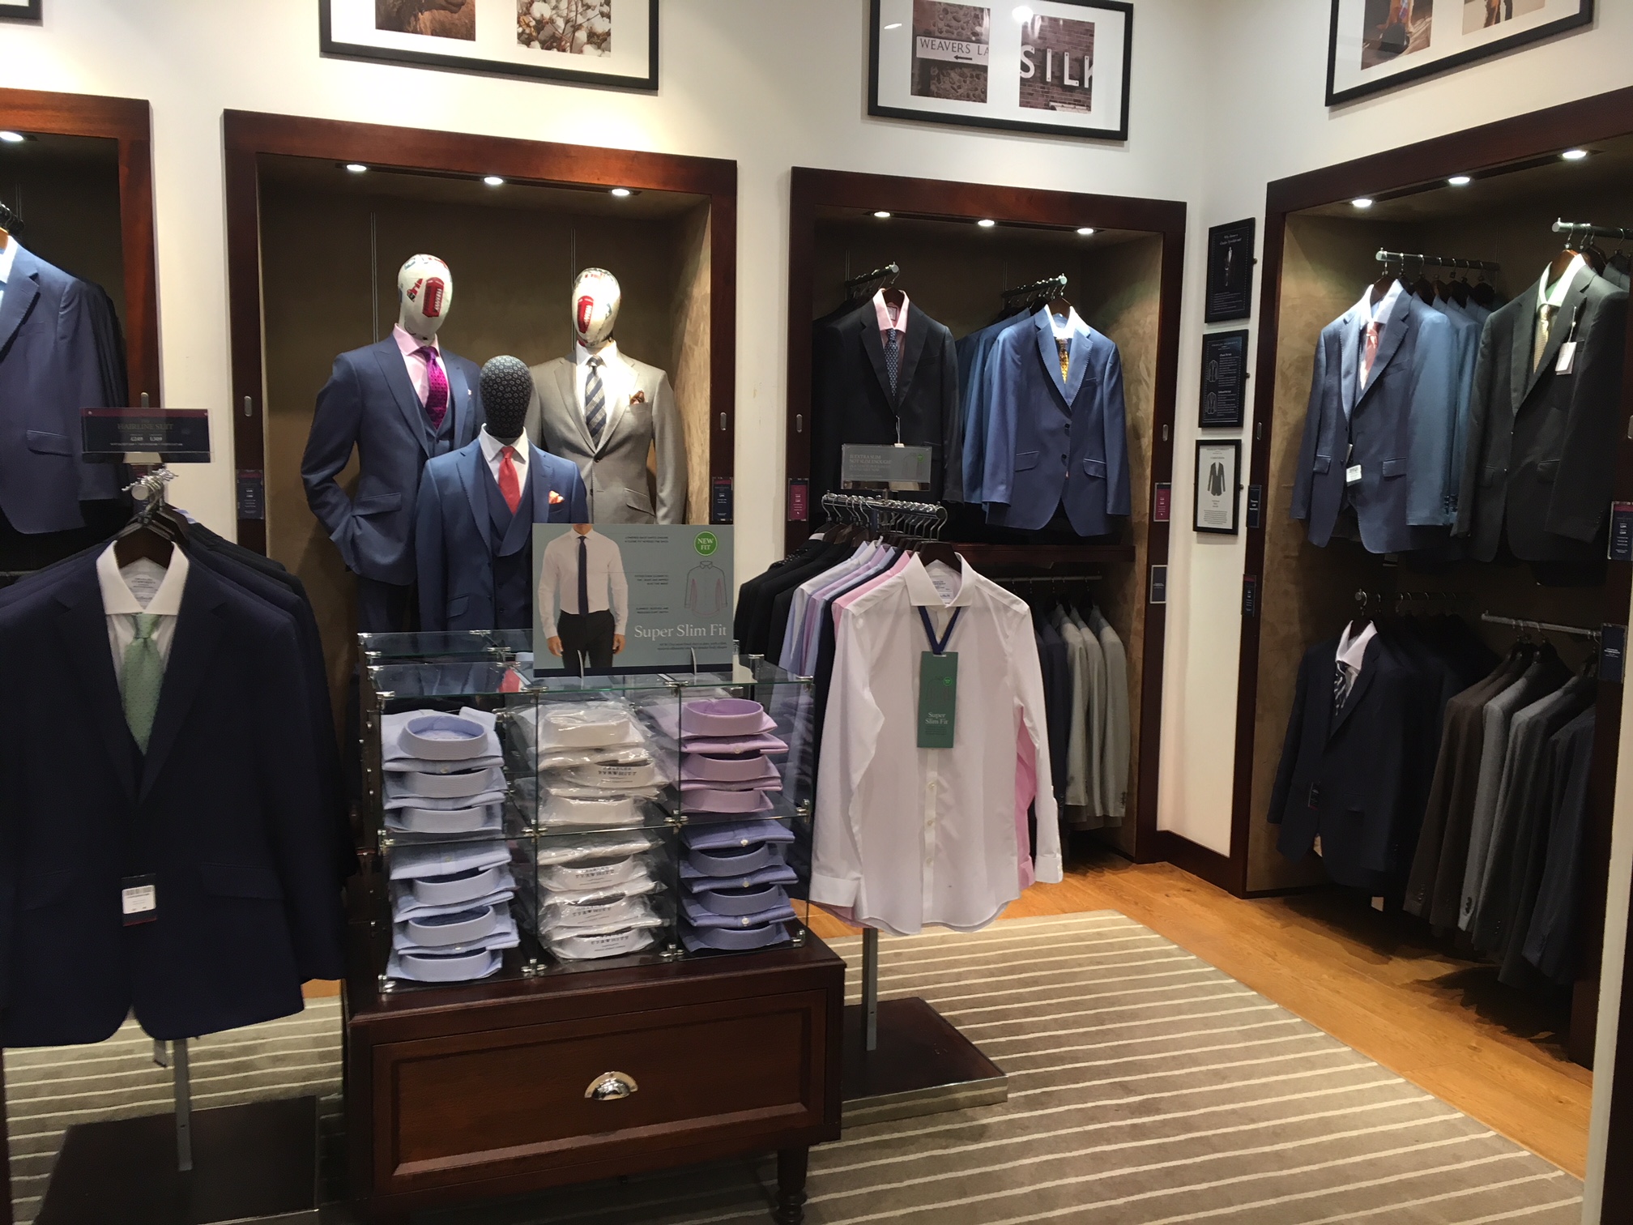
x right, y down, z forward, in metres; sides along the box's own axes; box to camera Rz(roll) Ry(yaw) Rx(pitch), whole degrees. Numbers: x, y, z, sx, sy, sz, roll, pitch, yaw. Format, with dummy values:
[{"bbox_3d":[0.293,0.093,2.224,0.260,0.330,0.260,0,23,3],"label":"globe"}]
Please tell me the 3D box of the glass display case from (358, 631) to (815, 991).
[{"bbox_3d":[-0.535,0.350,2.938,0.807,0.539,0.836,-2,7,-20],"label":"glass display case"}]

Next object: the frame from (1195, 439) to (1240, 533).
[{"bbox_3d":[1.431,-0.446,4.878,0.022,0.327,0.250,-2,7,-21],"label":"frame"}]

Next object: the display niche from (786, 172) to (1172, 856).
[{"bbox_3d":[0.515,-0.269,5.046,1.502,2.444,0.550,-2,7,-20],"label":"display niche"}]

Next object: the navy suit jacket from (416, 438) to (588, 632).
[{"bbox_3d":[-0.947,-0.136,4.132,0.500,0.760,0.270,-2,7,-20],"label":"navy suit jacket"}]

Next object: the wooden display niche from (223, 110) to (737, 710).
[{"bbox_3d":[-1.062,-0.229,4.466,1.491,2.451,0.550,-2,7,-20],"label":"wooden display niche"}]

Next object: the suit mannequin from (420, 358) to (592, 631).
[{"bbox_3d":[-0.954,0.058,4.165,0.500,1.660,0.280,-2,7,-20],"label":"suit mannequin"}]

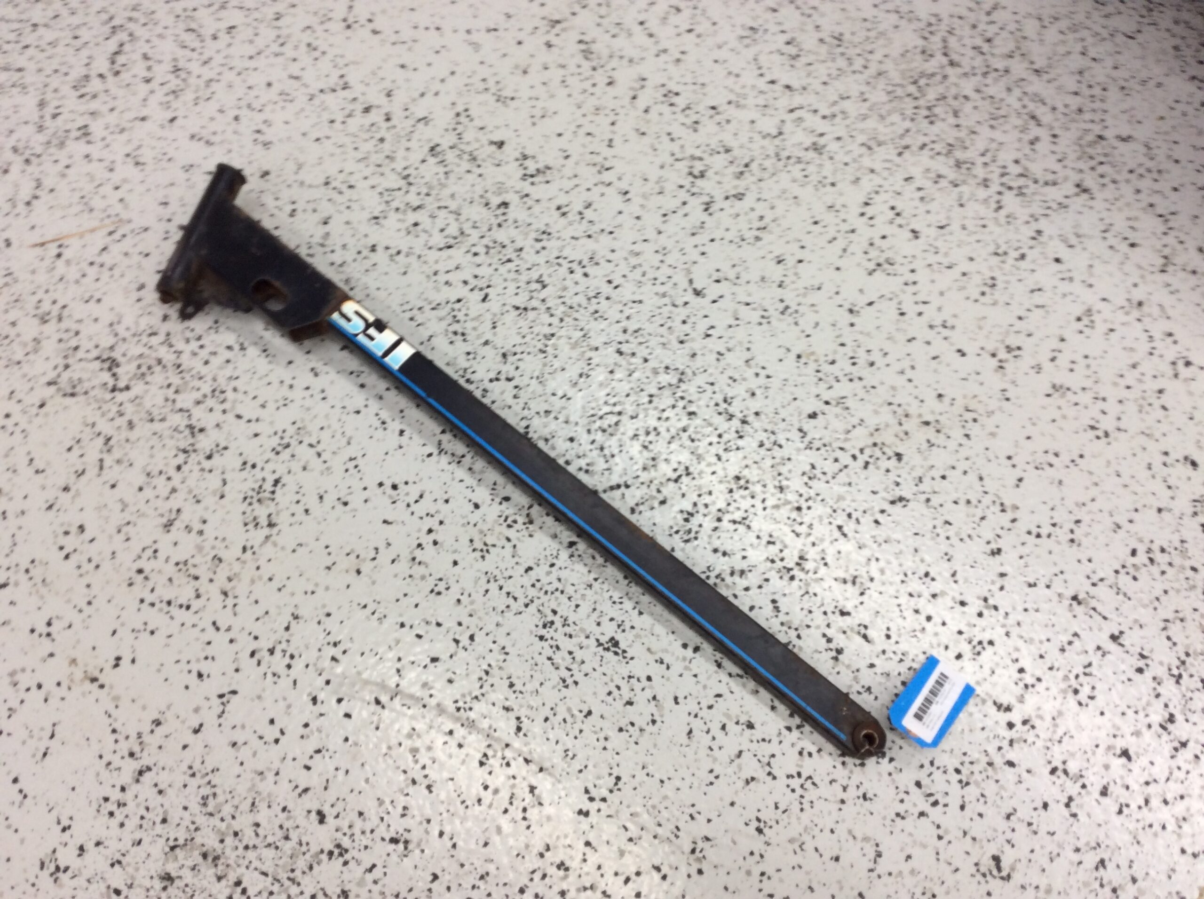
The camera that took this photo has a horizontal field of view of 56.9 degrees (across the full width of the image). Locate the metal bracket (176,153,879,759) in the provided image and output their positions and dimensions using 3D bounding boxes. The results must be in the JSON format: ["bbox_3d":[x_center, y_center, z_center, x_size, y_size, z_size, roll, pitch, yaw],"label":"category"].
[{"bbox_3d":[-0.086,0.011,0.867,0.715,0.055,0.127,37,73,11],"label":"metal bracket"}]

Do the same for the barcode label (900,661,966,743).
[{"bbox_3d":[0.252,0.191,0.841,0.025,0.001,0.056,35,73,10],"label":"barcode label"}]

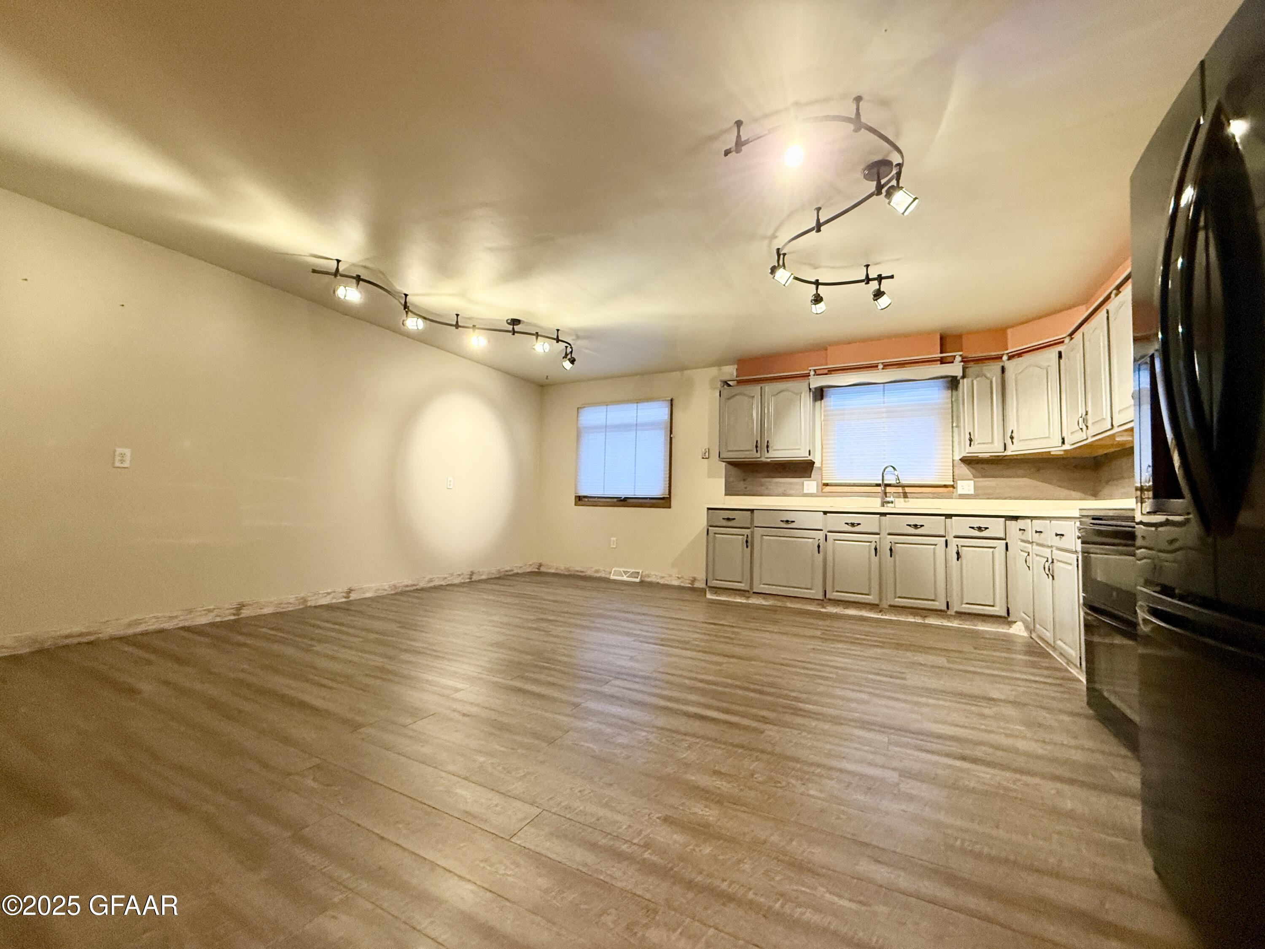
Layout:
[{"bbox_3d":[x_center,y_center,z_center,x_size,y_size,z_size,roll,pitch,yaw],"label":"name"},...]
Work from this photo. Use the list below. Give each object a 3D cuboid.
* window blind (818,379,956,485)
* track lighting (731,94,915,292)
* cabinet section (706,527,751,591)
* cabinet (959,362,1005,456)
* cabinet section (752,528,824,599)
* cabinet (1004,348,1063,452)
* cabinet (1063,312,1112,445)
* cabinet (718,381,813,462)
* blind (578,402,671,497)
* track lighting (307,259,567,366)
[{"bbox_3d":[2.425,-0.410,4.931,1.140,1.030,0.050,-1,-4,27],"label":"window blind"},{"bbox_3d":[1.018,-1.231,2.610,0.720,0.320,1.600,-1,-4,27],"label":"track lighting"},{"bbox_3d":[1.032,0.820,5.117,0.421,0.581,0.500,0,-4,27],"label":"cabinet section"},{"bbox_3d":[3.037,-0.527,4.466,0.305,0.770,0.330,-1,-4,27],"label":"cabinet"},{"bbox_3d":[1.520,0.816,4.868,0.619,0.604,0.500,0,-4,27],"label":"cabinet section"},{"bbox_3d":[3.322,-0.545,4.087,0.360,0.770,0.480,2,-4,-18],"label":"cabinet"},{"bbox_3d":[3.182,-0.595,3.358,0.330,0.770,0.880,-1,-4,27],"label":"cabinet"},{"bbox_3d":[1.394,-0.509,5.299,0.910,0.770,0.330,-1,-4,27],"label":"cabinet"},{"bbox_3d":[-0.132,-0.293,6.215,1.270,1.160,0.050,-1,-4,27],"label":"blind"},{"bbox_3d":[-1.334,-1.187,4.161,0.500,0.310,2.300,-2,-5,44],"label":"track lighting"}]

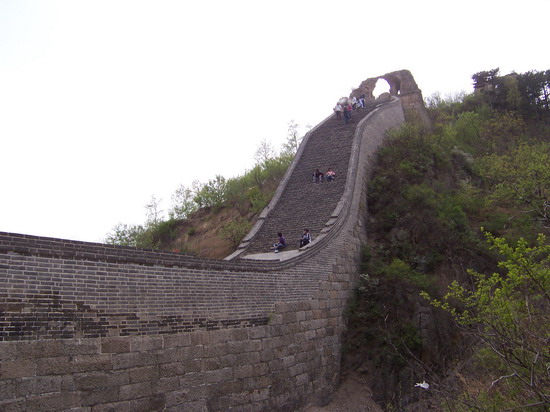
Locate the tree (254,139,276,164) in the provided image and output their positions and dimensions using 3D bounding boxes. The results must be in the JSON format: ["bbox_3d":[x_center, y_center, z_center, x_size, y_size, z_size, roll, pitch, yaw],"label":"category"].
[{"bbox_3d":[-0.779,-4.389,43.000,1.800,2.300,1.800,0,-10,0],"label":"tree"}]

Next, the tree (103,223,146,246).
[{"bbox_3d":[-9.699,1.979,34.000,2.700,2.000,2.400,0,-10,0],"label":"tree"}]

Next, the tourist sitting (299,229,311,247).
[{"bbox_3d":[1.426,1.543,24.500,0.700,0.930,0.520,8,-13,-39],"label":"tourist sitting"}]

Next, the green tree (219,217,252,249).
[{"bbox_3d":[-2.148,1.441,28.500,1.800,1.800,1.800,0,-10,0],"label":"green tree"}]

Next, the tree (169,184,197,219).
[{"bbox_3d":[-6.354,-0.309,36.000,2.000,2.400,1.900,0,-10,0],"label":"tree"}]

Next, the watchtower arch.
[{"bbox_3d":[13.545,-12.599,62.000,9.000,7.200,5.500,-3,-10,17],"label":"watchtower arch"}]

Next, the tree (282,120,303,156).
[{"bbox_3d":[1.469,-5.667,44.000,1.700,3.100,1.700,0,-10,0],"label":"tree"}]

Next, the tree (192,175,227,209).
[{"bbox_3d":[-4.624,-1.024,37.000,2.400,2.400,2.300,0,-10,0],"label":"tree"}]

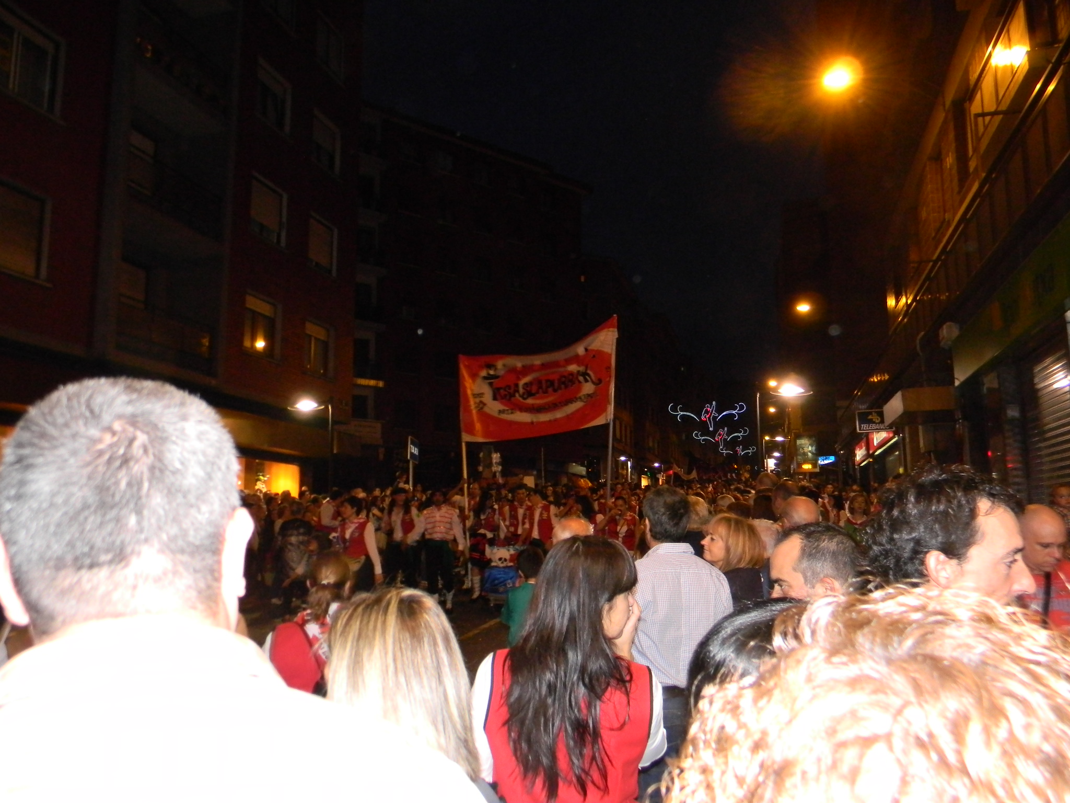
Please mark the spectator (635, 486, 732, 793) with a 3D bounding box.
[{"bbox_3d":[0.550,1.172,3.282,0.460,1.700,0.300,-1,-8,5],"label":"spectator"}]

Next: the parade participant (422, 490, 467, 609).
[{"bbox_3d":[-1.351,2.149,12.513,0.660,1.740,0.360,0,-8,0],"label":"parade participant"}]

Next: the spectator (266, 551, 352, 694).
[{"bbox_3d":[-0.783,1.275,3.098,0.420,1.460,0.280,-1,-8,9],"label":"spectator"}]

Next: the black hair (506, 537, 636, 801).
[{"bbox_3d":[0.078,0.560,1.850,0.230,0.520,0.220,-6,-10,37],"label":"black hair"}]

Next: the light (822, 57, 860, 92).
[{"bbox_3d":[5.295,-5.657,15.000,0.650,0.360,0.420,-2,-8,16],"label":"light"}]

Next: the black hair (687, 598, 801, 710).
[{"bbox_3d":[0.280,0.360,0.982,0.200,0.270,0.220,1,-8,-5],"label":"black hair"}]

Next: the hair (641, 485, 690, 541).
[{"bbox_3d":[0.486,0.417,3.186,0.170,0.215,0.200,3,-8,-18],"label":"hair"}]

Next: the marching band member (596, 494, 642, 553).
[{"bbox_3d":[1.274,2.190,12.891,0.580,1.570,0.400,-2,-8,11],"label":"marching band member"}]

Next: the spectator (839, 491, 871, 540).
[{"bbox_3d":[3.581,1.809,9.490,0.450,1.640,0.300,0,-8,0],"label":"spectator"}]

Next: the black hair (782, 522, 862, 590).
[{"bbox_3d":[0.587,0.324,1.760,0.170,0.165,0.155,-2,-8,12],"label":"black hair"}]

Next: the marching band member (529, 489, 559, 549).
[{"bbox_3d":[0.130,2.109,12.685,0.520,1.650,0.360,-4,-9,24],"label":"marching band member"}]

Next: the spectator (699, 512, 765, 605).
[{"bbox_3d":[0.880,1.296,3.692,0.300,1.620,0.450,-6,-10,40],"label":"spectator"}]

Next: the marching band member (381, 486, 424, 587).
[{"bbox_3d":[-1.956,2.079,12.584,0.560,1.660,0.360,-2,-8,11],"label":"marching band member"}]

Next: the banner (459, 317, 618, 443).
[{"bbox_3d":[0.051,-0.325,13.200,2.380,1.850,0.250,-2,-8,14],"label":"banner"}]

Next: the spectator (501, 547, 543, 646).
[{"bbox_3d":[-0.024,1.499,5.013,0.380,1.300,0.260,2,-8,-15],"label":"spectator"}]

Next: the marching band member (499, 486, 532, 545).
[{"bbox_3d":[-0.273,2.136,12.883,0.520,1.740,0.350,-1,-8,10],"label":"marching band member"}]

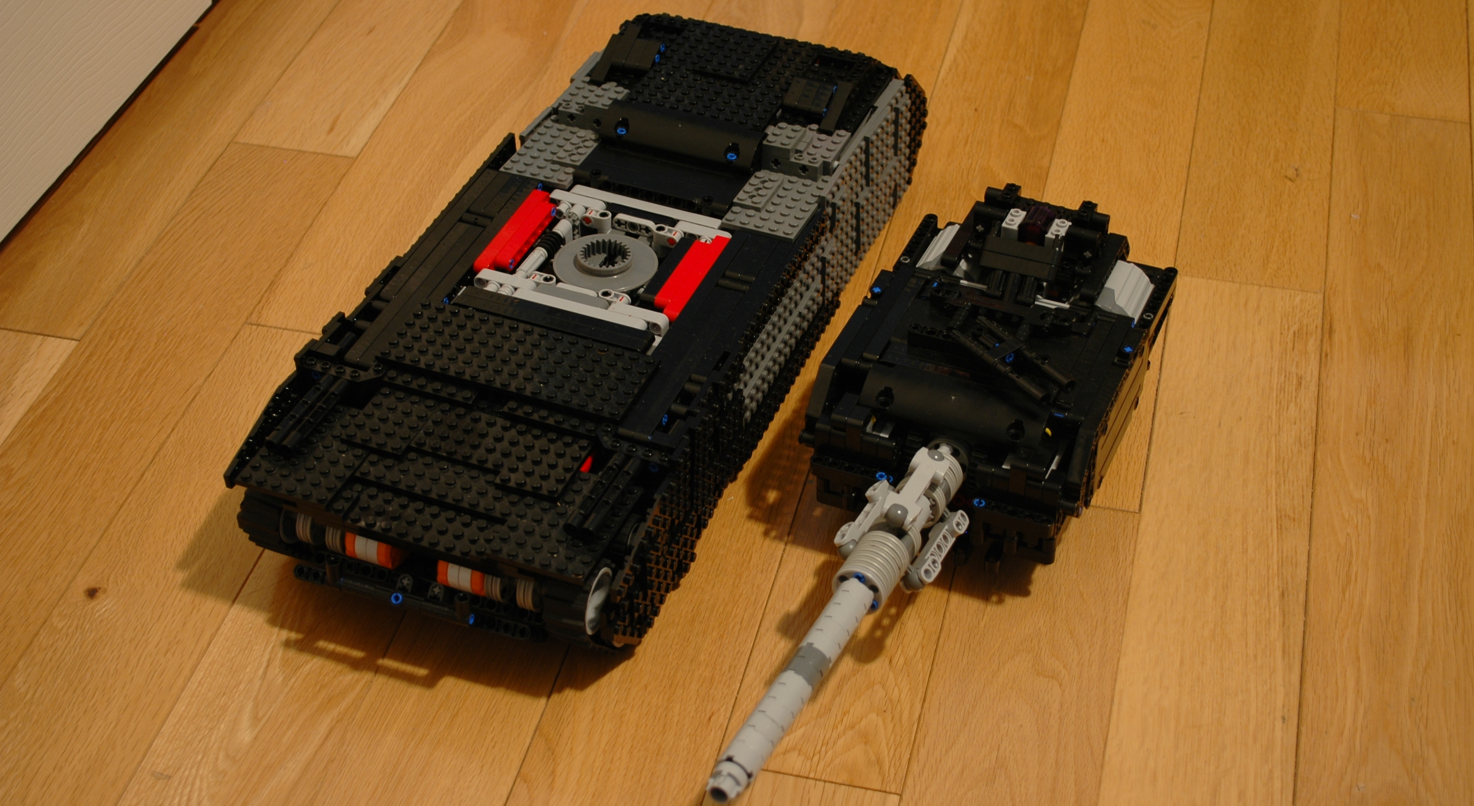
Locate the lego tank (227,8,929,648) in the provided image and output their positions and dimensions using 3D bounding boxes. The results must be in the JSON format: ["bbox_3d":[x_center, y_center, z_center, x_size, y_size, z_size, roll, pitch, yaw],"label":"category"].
[{"bbox_3d":[-0.060,-0.061,1.111,0.190,0.100,0.452,14,43,17],"label":"lego tank"}]

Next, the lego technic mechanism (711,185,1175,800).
[{"bbox_3d":[0.081,0.050,0.969,0.136,0.108,0.447,14,43,17],"label":"lego technic mechanism"}]

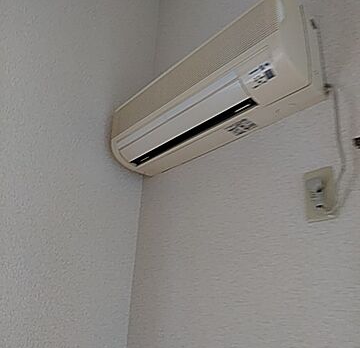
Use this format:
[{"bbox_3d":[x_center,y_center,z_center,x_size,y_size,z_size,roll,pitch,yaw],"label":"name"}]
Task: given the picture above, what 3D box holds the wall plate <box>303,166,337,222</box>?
[{"bbox_3d":[0.321,0.048,0.858,0.020,0.122,0.073,20,-28,-35],"label":"wall plate"}]

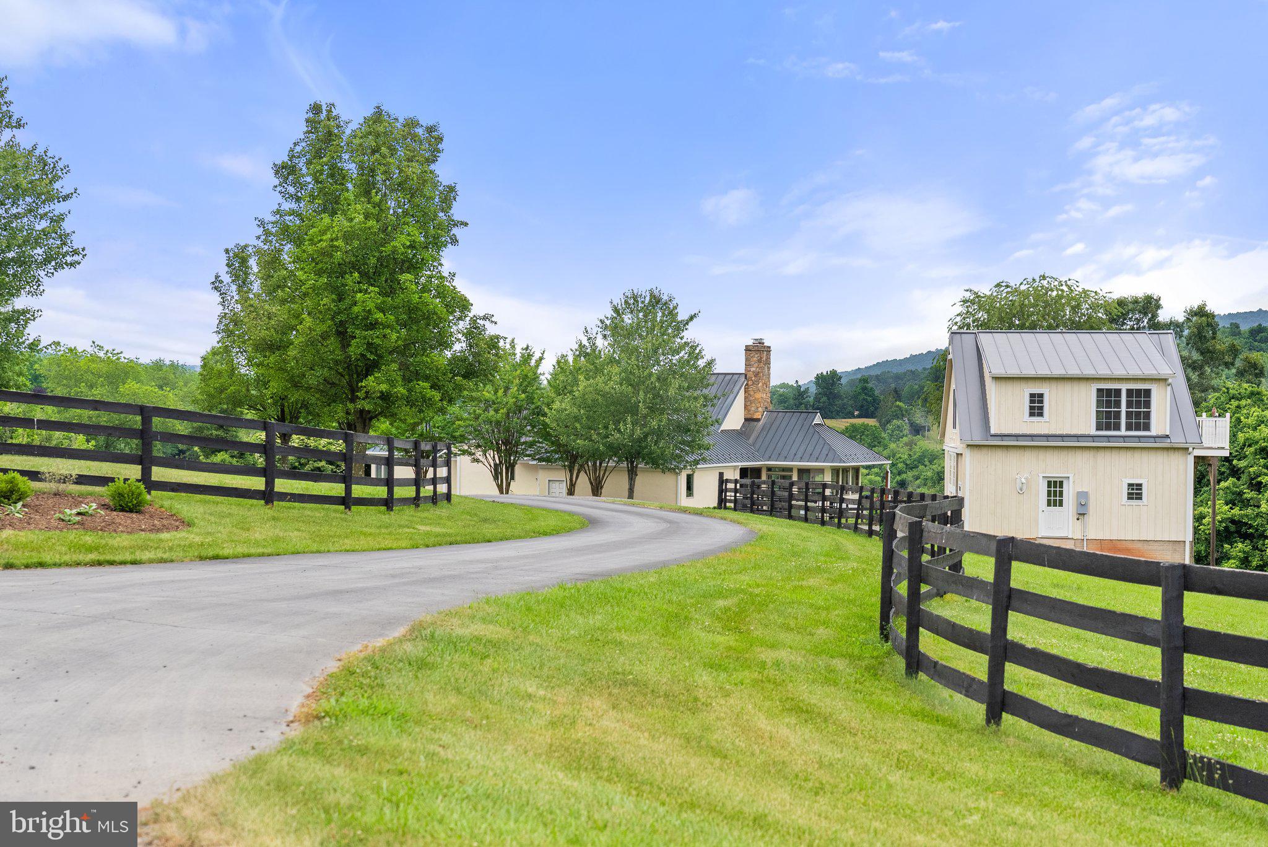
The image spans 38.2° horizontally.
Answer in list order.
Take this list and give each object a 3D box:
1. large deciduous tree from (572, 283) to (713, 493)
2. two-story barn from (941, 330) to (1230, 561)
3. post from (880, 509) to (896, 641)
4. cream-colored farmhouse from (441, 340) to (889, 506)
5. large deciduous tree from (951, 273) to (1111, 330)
[{"bbox_3d":[0.511,-1.375,90.000,6.900,10.489,6.700,1,0,0],"label":"large deciduous tree"},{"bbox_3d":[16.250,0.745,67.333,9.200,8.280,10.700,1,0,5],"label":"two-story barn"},{"bbox_3d":[2.618,1.564,18.900,0.130,1.340,0.130,1,0,8],"label":"post"},{"bbox_3d":[1.603,-0.017,110.569,23.338,10.002,16.376,1,0,27],"label":"cream-colored farmhouse"},{"bbox_3d":[19.729,-0.323,92.000,9.800,14.000,9.500,1,0,0],"label":"large deciduous tree"}]

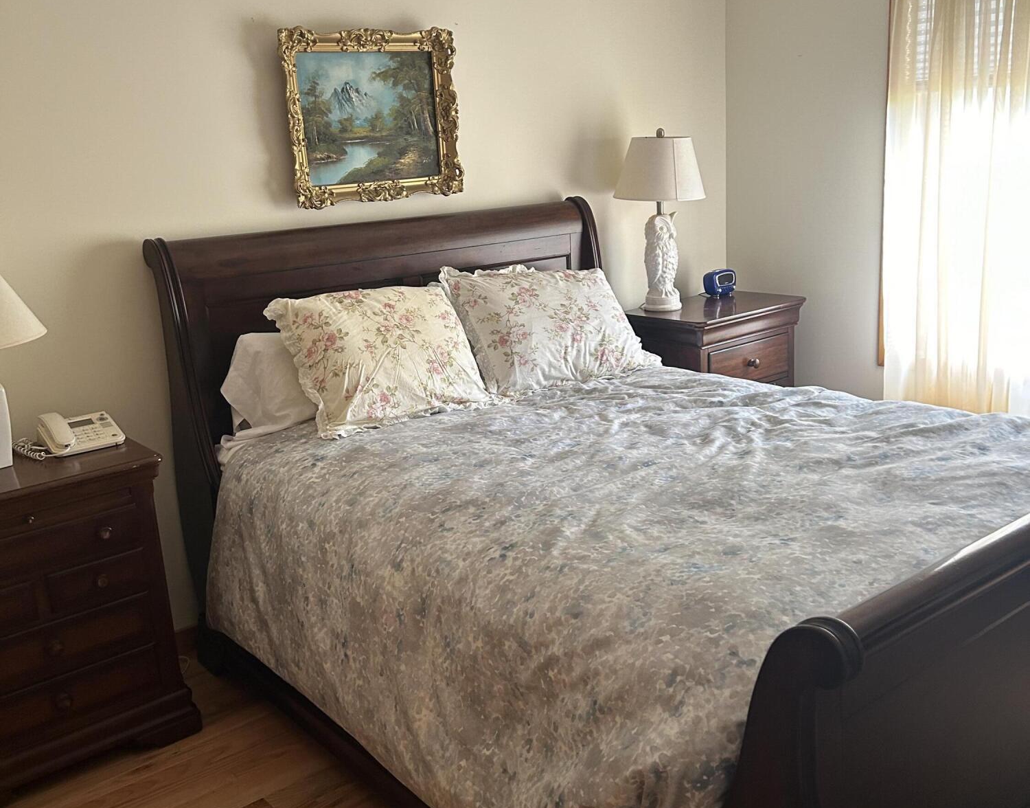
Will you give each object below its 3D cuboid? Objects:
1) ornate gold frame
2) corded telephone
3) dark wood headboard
[{"bbox_3d":[-0.430,-0.913,3.272,0.615,0.515,0.065,-14,18,-36],"label":"ornate gold frame"},{"bbox_3d":[-1.127,0.066,2.645,0.200,0.092,0.170,-14,18,-36],"label":"corded telephone"},{"bbox_3d":[-0.292,0.003,3.366,1.590,1.220,0.270,-14,18,-36],"label":"dark wood headboard"}]

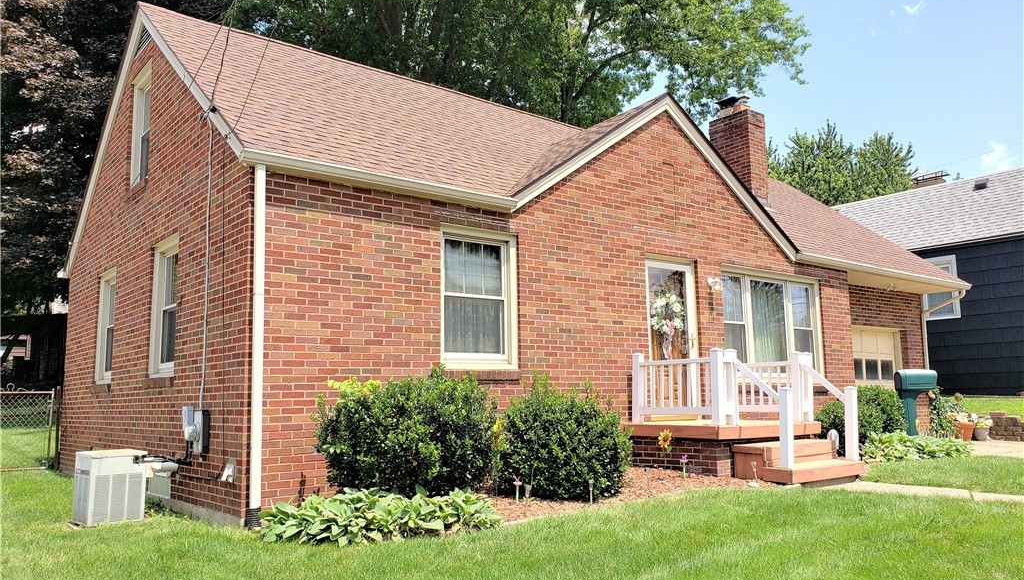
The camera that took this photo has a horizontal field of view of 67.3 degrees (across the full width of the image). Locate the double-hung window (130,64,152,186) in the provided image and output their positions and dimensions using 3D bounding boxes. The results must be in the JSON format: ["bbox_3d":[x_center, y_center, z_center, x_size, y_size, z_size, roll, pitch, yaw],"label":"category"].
[{"bbox_3d":[-4.626,-2.040,9.707,0.140,1.440,0.960,5,-10,-39],"label":"double-hung window"}]

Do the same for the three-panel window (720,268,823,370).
[{"bbox_3d":[3.858,0.514,11.306,2.480,1.580,0.120,5,-10,-38],"label":"three-panel window"}]

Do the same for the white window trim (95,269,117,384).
[{"bbox_3d":[-5.355,0.495,10.193,0.120,1.480,0.920,5,-10,-40],"label":"white window trim"}]

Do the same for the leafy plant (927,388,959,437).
[{"bbox_3d":[8.303,2.386,14.800,0.450,1.000,0.400,5,-10,-38],"label":"leafy plant"}]

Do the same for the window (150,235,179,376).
[{"bbox_3d":[-3.720,0.194,8.346,0.140,1.480,0.980,5,-10,-39],"label":"window"}]

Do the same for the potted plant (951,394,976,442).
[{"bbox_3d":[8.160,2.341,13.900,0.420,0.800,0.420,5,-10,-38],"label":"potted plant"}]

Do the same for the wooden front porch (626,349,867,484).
[{"bbox_3d":[2.737,1.435,9.004,2.080,1.380,2.000,5,-10,-39],"label":"wooden front porch"}]

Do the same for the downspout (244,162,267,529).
[{"bbox_3d":[-2.119,0.413,6.346,0.090,2.980,0.085,5,-10,-39],"label":"downspout"}]

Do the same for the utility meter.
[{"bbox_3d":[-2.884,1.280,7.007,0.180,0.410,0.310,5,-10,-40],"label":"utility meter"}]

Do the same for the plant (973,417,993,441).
[{"bbox_3d":[8.968,2.655,14.690,0.330,0.460,0.330,5,-10,-39],"label":"plant"}]

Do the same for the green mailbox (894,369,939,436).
[{"bbox_3d":[6.041,1.802,11.500,0.490,1.260,0.230,-2,-8,5],"label":"green mailbox"}]

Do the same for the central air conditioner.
[{"bbox_3d":[-3.782,1.853,7.238,0.480,0.610,0.480,6,-10,-41],"label":"central air conditioner"}]

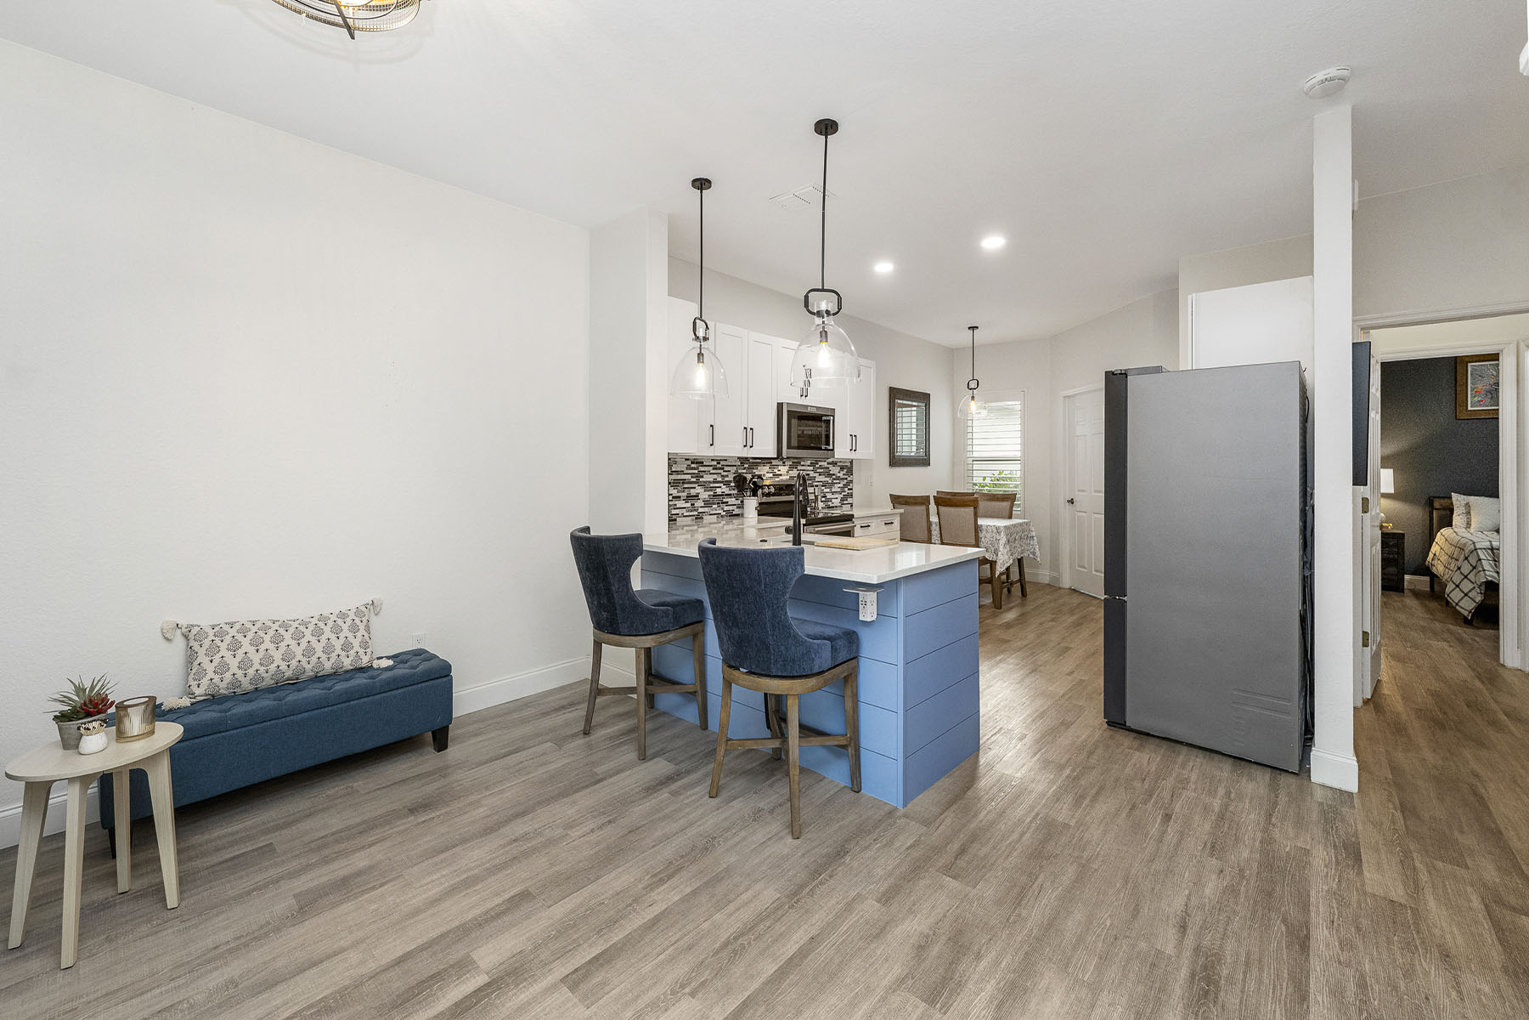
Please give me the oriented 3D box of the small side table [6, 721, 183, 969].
[{"bbox_3d":[-1.890,0.932,1.694,0.340,0.515,0.340,1,3,16],"label":"small side table"}]

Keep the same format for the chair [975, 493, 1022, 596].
[{"bbox_3d":[2.321,0.335,6.196,0.470,1.020,0.580,3,4,42],"label":"chair"}]

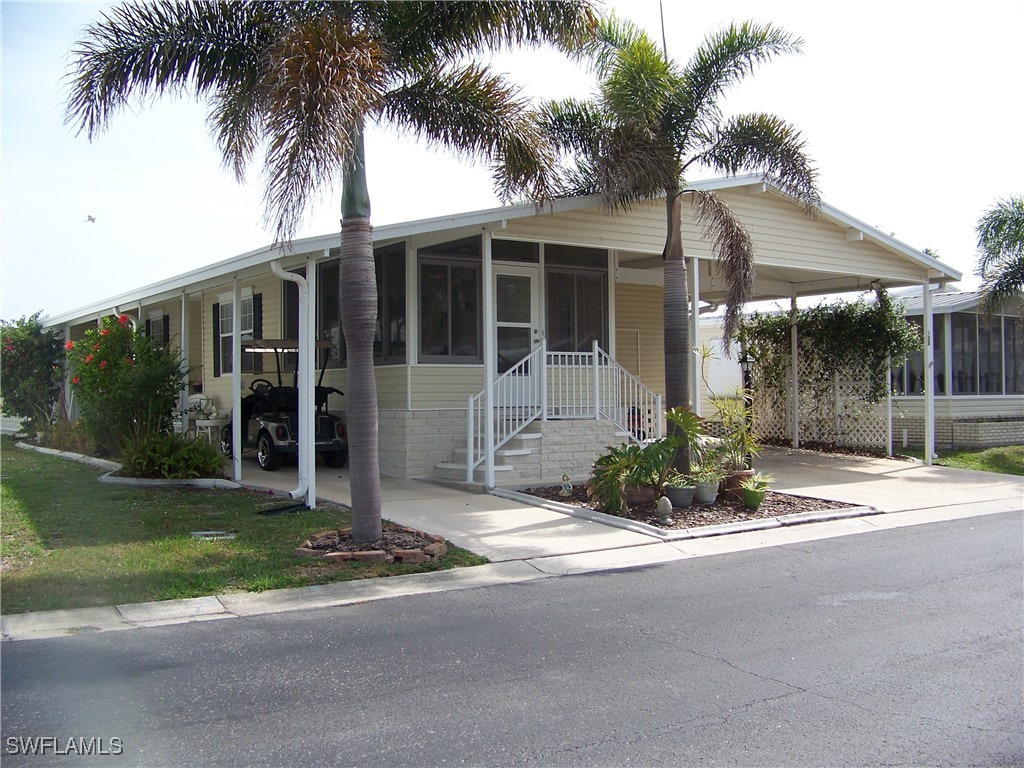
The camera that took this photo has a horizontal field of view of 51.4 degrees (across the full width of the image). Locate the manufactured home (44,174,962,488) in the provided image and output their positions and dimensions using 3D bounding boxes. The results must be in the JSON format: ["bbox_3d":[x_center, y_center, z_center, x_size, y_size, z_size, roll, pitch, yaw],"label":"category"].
[{"bbox_3d":[-0.900,-0.770,20.250,12.700,4.350,12.400,0,-1,-36],"label":"manufactured home"}]

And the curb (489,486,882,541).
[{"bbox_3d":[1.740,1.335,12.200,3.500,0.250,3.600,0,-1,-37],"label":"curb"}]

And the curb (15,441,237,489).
[{"bbox_3d":[-6.600,1.200,16.700,1.250,0.300,9.500,0,-1,-36],"label":"curb"}]

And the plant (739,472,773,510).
[{"bbox_3d":[2.630,1.165,11.550,0.380,0.410,0.380,-1,-1,11],"label":"plant"}]

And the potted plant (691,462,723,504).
[{"bbox_3d":[2.180,1.110,11.900,0.390,0.470,0.390,-1,-1,11],"label":"potted plant"}]

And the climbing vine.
[{"bbox_3d":[6.250,-0.780,21.200,0.800,2.200,4.000,0,-1,-36],"label":"climbing vine"}]

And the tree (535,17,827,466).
[{"bbox_3d":[2.000,-1.550,12.800,3.400,5.650,3.300,-1,-1,11],"label":"tree"}]

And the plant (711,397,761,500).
[{"bbox_3d":[2.570,0.730,12.250,0.600,1.220,0.600,-1,-1,11],"label":"plant"}]

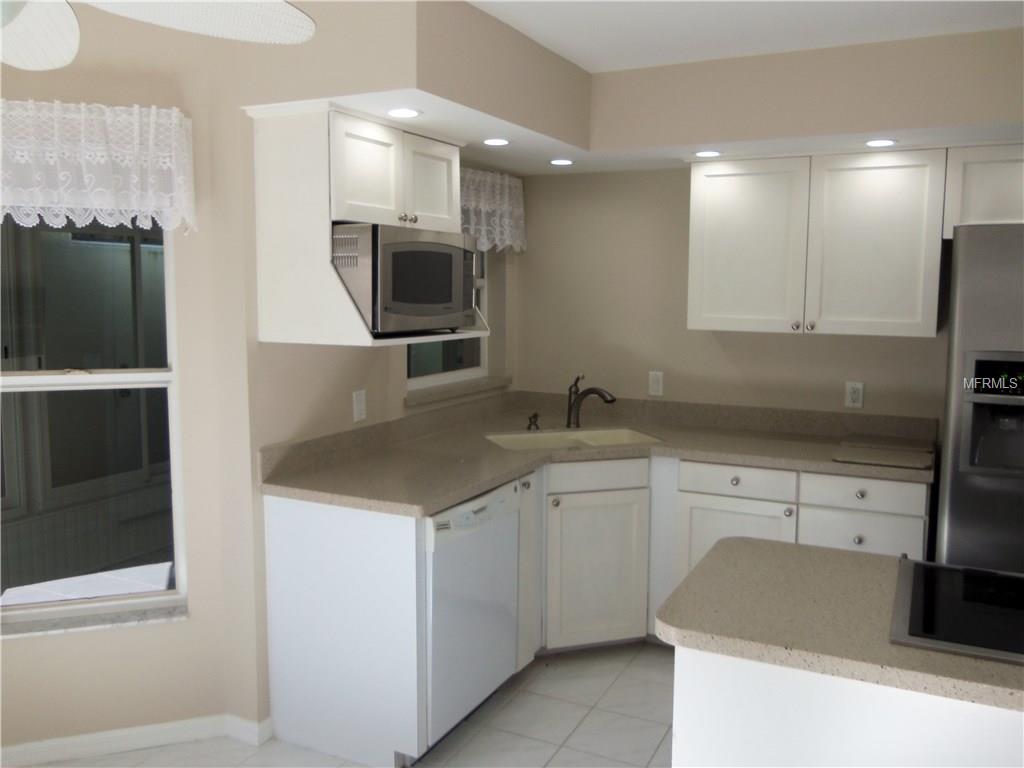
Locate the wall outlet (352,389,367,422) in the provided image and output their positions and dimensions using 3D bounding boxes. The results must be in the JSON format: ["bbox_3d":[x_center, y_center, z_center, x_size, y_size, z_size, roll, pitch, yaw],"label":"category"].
[{"bbox_3d":[-0.594,0.086,3.242,0.010,0.115,0.073,3,7,27],"label":"wall outlet"}]

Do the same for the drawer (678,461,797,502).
[{"bbox_3d":[0.987,0.371,3.487,0.467,0.121,0.400,3,7,27],"label":"drawer"}]

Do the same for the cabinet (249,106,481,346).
[{"bbox_3d":[-0.458,-0.533,2.935,0.470,0.749,0.777,3,7,27],"label":"cabinet"}]

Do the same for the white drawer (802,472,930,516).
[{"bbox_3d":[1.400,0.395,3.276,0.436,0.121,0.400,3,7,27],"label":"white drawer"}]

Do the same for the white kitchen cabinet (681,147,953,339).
[{"bbox_3d":[1.284,-0.584,3.532,0.979,0.725,0.330,3,7,27],"label":"white kitchen cabinet"}]

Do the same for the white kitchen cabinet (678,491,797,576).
[{"bbox_3d":[1.028,0.767,3.611,0.467,0.690,0.580,3,7,27],"label":"white kitchen cabinet"}]

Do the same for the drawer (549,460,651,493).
[{"bbox_3d":[0.308,0.362,3.569,0.450,0.121,0.340,-2,7,-18],"label":"drawer"}]

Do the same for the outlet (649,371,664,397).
[{"bbox_3d":[0.709,0.000,4.075,0.071,0.117,0.010,3,7,27],"label":"outlet"}]

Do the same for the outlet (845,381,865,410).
[{"bbox_3d":[1.514,0.051,3.663,0.072,0.115,0.010,3,7,27],"label":"outlet"}]

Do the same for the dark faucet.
[{"bbox_3d":[0.361,0.092,3.853,0.055,0.252,0.285,-6,9,-44],"label":"dark faucet"}]

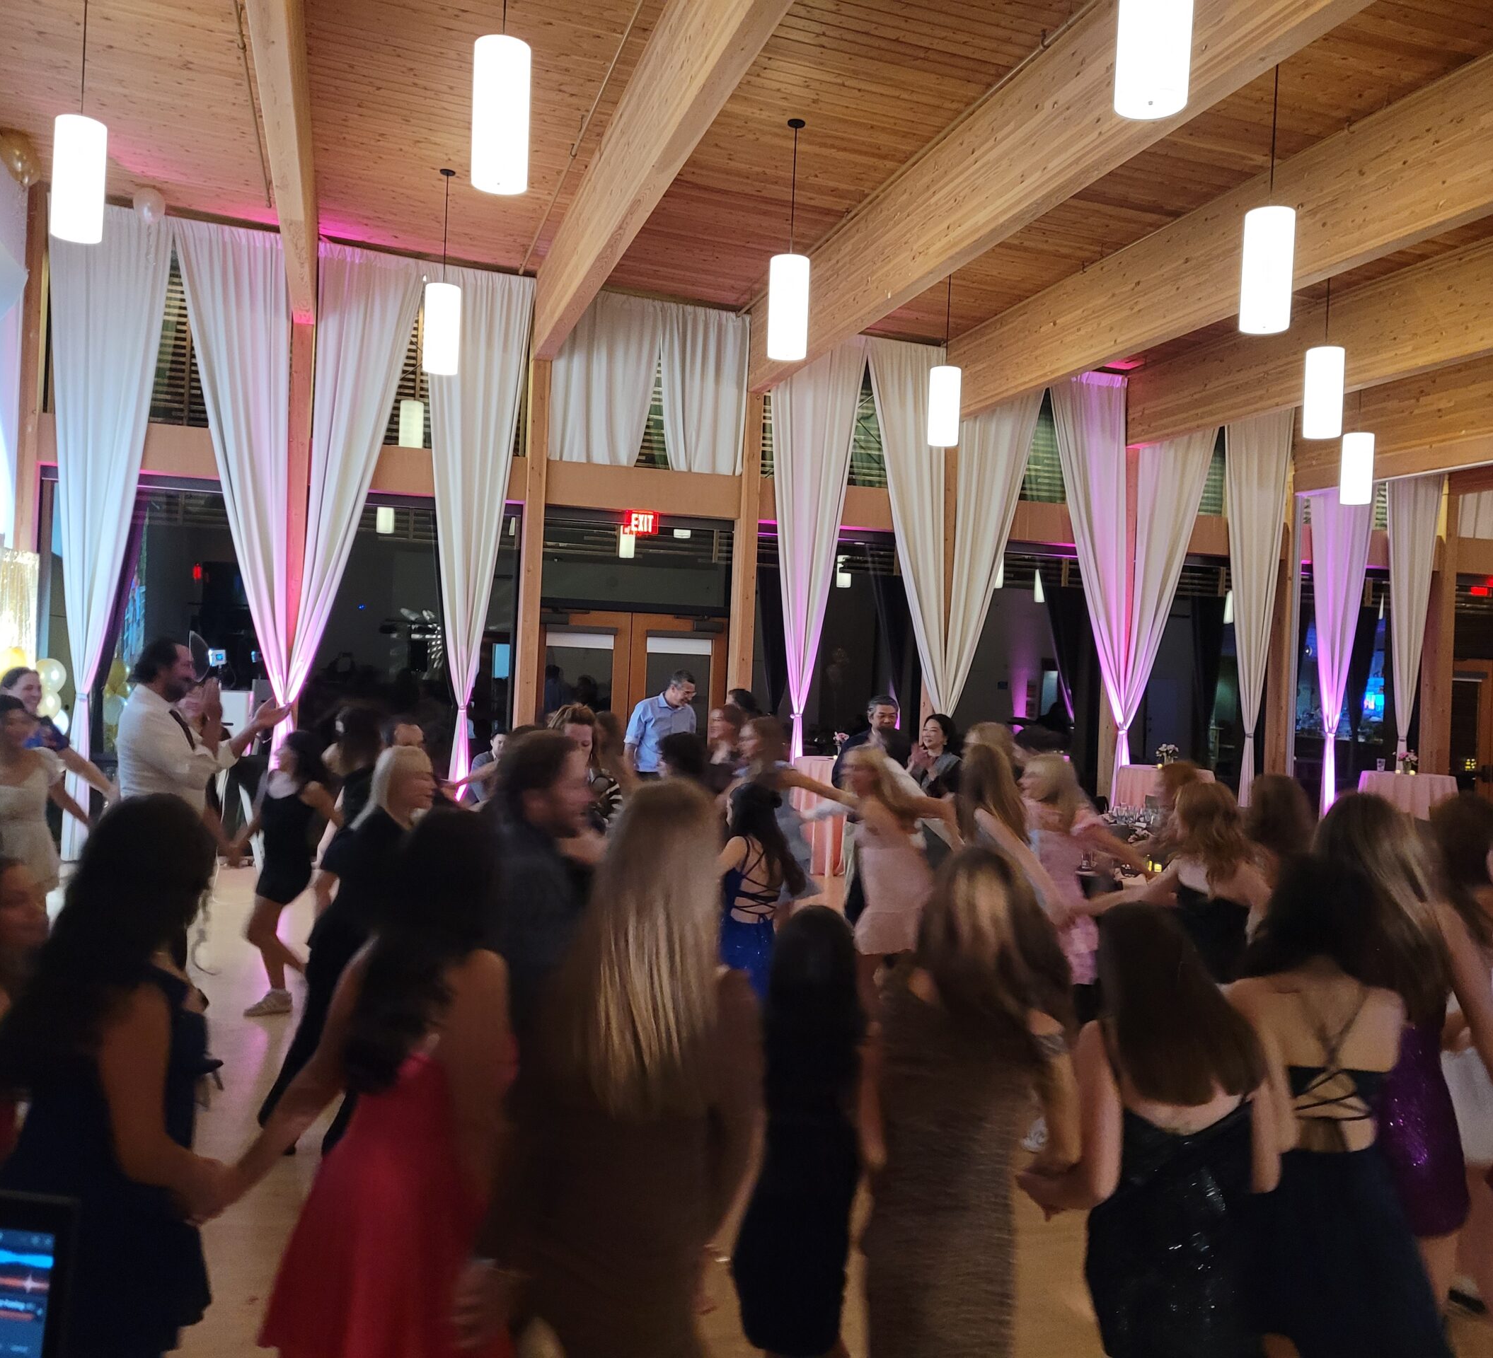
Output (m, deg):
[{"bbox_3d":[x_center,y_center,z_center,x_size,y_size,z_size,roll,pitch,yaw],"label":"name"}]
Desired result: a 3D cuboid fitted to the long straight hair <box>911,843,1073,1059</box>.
[{"bbox_3d":[0.460,0.508,2.550,0.285,0.385,0.240,3,0,7],"label":"long straight hair"}]

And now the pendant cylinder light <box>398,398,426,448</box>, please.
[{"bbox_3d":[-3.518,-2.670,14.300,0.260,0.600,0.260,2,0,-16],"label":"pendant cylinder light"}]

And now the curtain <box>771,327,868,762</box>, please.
[{"bbox_3d":[0.632,-0.827,13.643,0.995,5.360,0.250,2,0,-16],"label":"curtain"}]

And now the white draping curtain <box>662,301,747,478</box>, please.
[{"bbox_3d":[-0.421,-2.687,12.572,0.865,1.520,0.140,2,0,-16],"label":"white draping curtain"}]

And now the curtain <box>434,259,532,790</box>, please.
[{"bbox_3d":[-2.455,-0.995,12.008,0.947,5.235,0.200,2,0,-16],"label":"curtain"}]

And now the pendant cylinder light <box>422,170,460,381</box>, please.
[{"bbox_3d":[-2.353,-3.145,10.566,0.265,1.580,0.265,2,0,-16],"label":"pendant cylinder light"}]

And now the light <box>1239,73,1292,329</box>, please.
[{"bbox_3d":[2.804,-2.566,7.285,0.252,1.426,0.252,2,0,-16],"label":"light"}]

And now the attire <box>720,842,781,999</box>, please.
[{"bbox_3d":[0.004,1.002,5.401,0.310,0.742,0.250,2,0,-27],"label":"attire"}]

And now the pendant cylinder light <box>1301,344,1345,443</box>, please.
[{"bbox_3d":[4.165,-2.068,9.818,0.252,0.630,0.252,2,0,-16],"label":"pendant cylinder light"}]

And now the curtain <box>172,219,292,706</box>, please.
[{"bbox_3d":[-4.584,-1.191,12.104,1.168,5.644,0.250,2,0,-16],"label":"curtain"}]

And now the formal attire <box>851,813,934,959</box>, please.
[{"bbox_3d":[0.646,0.915,6.000,0.290,0.611,0.340,2,0,-39],"label":"formal attire"}]

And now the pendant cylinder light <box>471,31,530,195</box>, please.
[{"bbox_3d":[-1.124,-2.574,6.226,0.252,0.650,0.252,2,0,-16],"label":"pendant cylinder light"}]

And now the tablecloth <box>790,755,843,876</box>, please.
[{"bbox_3d":[0.925,1.328,13.304,0.980,1.080,0.980,2,0,-16],"label":"tablecloth"}]

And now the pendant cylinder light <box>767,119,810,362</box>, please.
[{"bbox_3d":[0.302,-2.920,9.086,0.265,1.580,0.265,2,0,0],"label":"pendant cylinder light"}]

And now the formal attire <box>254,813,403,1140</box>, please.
[{"bbox_3d":[-1.440,1.082,4.900,0.600,1.242,0.460,2,0,-18],"label":"formal attire"}]

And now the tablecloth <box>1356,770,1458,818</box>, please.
[{"bbox_3d":[7.311,1.601,15.067,1.060,1.080,1.060,2,0,-16],"label":"tablecloth"}]

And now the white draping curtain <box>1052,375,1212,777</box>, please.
[{"bbox_3d":[4.072,-0.622,14.658,2.003,5.244,0.270,2,0,-16],"label":"white draping curtain"}]

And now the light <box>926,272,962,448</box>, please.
[{"bbox_3d":[1.697,-2.730,11.525,0.265,1.530,0.265,2,0,-16],"label":"light"}]

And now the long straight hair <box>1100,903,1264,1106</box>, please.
[{"bbox_3d":[0.806,0.604,2.540,0.280,0.375,0.230,2,0,-7],"label":"long straight hair"}]

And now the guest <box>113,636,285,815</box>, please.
[{"bbox_3d":[-2.193,0.761,5.402,0.640,1.834,0.500,2,0,-10],"label":"guest"}]

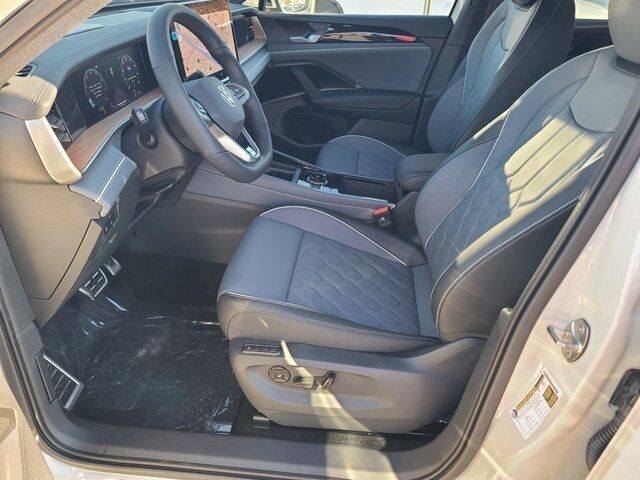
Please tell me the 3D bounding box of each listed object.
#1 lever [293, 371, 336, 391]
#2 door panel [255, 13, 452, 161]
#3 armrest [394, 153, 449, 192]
[{"bbox_3d":[-0.012,0.283,0.934,0.088,0.033,0.022,3,31,5],"label":"lever"},{"bbox_3d":[0.071,-0.615,1.924,0.880,0.580,0.130,3,31,5],"label":"door panel"},{"bbox_3d":[0.370,-0.192,1.343,0.290,0.075,0.180,3,31,5],"label":"armrest"}]

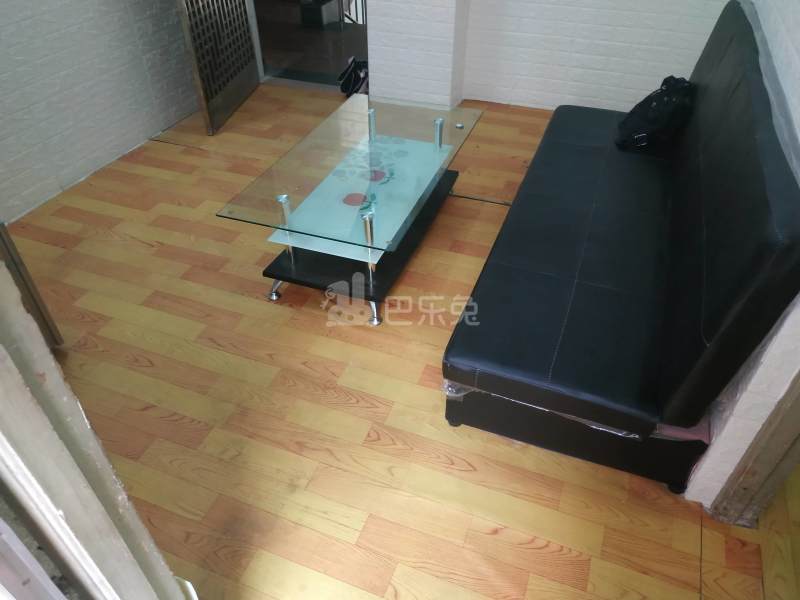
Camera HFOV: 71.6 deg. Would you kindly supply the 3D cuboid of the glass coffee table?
[{"bbox_3d":[-0.116,-0.421,2.320,0.630,0.400,1.160,13,43,16],"label":"glass coffee table"}]

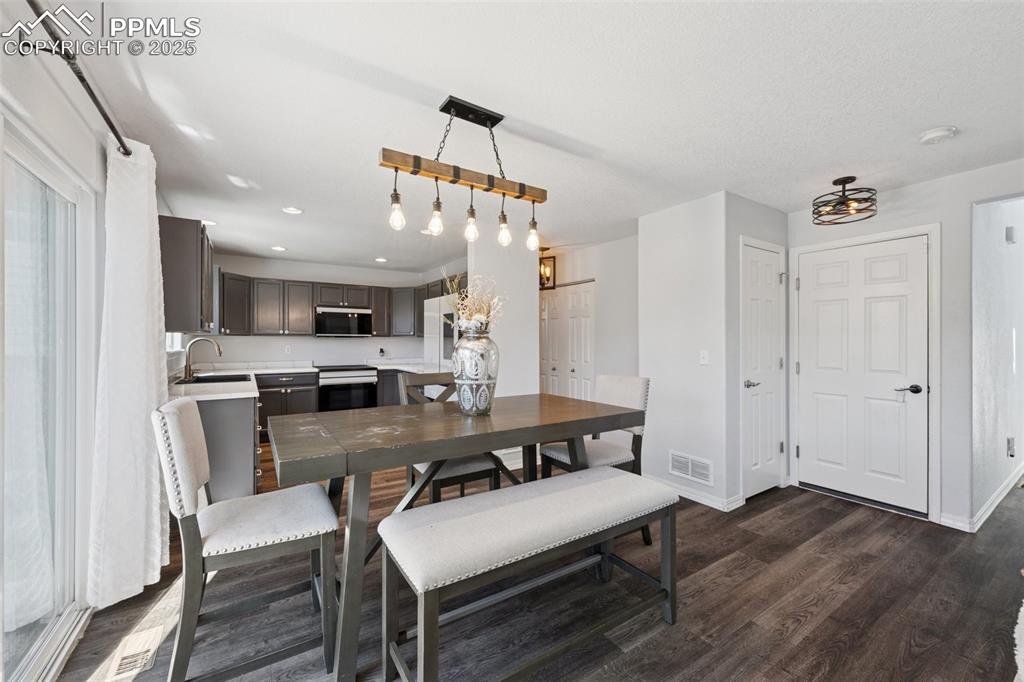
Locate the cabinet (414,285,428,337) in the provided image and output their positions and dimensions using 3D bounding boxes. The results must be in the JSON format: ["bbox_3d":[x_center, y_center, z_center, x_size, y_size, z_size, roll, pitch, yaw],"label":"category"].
[{"bbox_3d":[-1.192,-0.449,5.936,0.320,0.752,0.480,0,0,-33],"label":"cabinet"}]

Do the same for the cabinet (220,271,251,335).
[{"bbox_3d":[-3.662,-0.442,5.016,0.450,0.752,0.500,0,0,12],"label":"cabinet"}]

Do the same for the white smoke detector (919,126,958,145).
[{"bbox_3d":[2.340,-1.122,2.180,0.150,0.040,0.150,0,0,-33],"label":"white smoke detector"}]

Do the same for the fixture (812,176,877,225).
[{"bbox_3d":[2.389,-1.024,2.860,0.356,0.265,0.356,0,0,-33],"label":"fixture"}]

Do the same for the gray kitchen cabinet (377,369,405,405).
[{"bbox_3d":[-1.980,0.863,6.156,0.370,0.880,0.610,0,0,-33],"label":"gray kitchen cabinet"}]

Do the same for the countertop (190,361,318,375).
[{"bbox_3d":[-3.344,0.343,5.239,1.375,0.140,0.630,0,0,-33],"label":"countertop"}]

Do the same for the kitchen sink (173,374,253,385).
[{"bbox_3d":[-2.995,0.488,4.062,0.520,0.210,0.850,0,0,-33],"label":"kitchen sink"}]

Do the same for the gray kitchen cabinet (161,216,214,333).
[{"bbox_3d":[-2.492,-0.450,3.017,0.330,0.762,0.860,0,0,-33],"label":"gray kitchen cabinet"}]

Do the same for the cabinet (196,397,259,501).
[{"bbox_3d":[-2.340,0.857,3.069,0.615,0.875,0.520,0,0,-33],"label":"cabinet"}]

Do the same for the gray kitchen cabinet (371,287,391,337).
[{"bbox_3d":[-2.102,-0.450,6.249,0.300,0.762,0.330,0,0,-33],"label":"gray kitchen cabinet"}]

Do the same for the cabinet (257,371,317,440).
[{"bbox_3d":[-3.091,0.863,5.424,0.750,0.880,0.610,0,0,-33],"label":"cabinet"}]

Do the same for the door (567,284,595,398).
[{"bbox_3d":[0.852,0.293,5.203,0.040,2.010,0.600,0,0,-35],"label":"door"}]

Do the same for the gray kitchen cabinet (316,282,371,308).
[{"bbox_3d":[-2.541,-0.646,5.950,0.765,0.352,0.330,0,0,-33],"label":"gray kitchen cabinet"}]

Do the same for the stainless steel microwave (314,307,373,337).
[{"bbox_3d":[-2.523,-0.268,5.914,0.767,0.415,0.410,0,0,-33],"label":"stainless steel microwave"}]

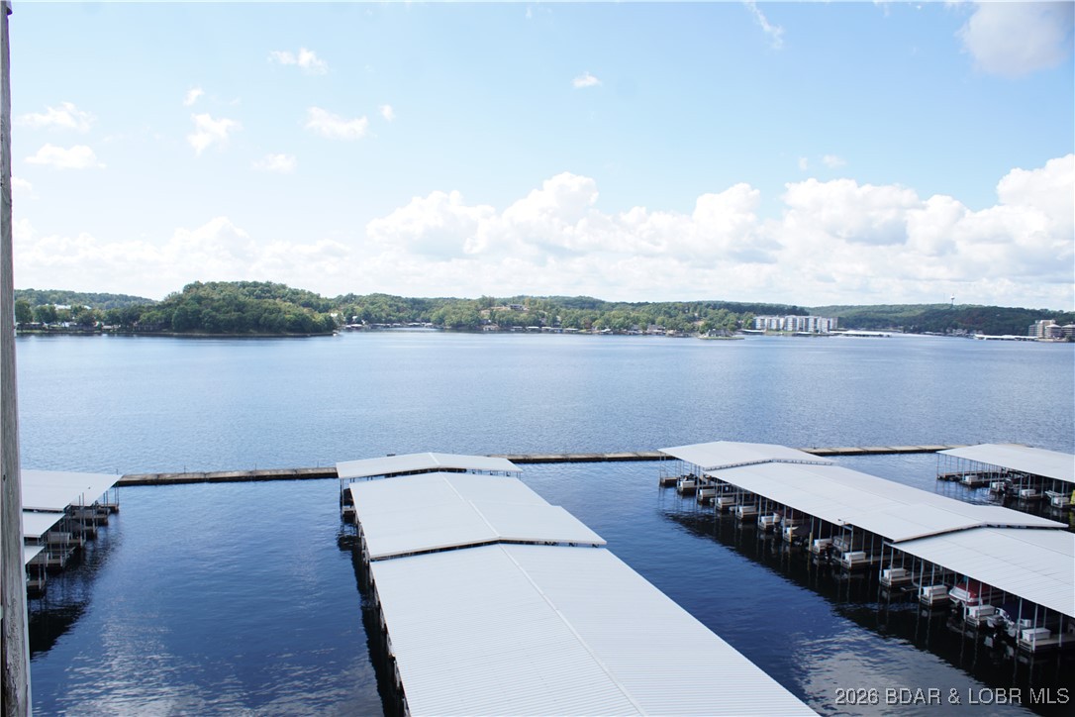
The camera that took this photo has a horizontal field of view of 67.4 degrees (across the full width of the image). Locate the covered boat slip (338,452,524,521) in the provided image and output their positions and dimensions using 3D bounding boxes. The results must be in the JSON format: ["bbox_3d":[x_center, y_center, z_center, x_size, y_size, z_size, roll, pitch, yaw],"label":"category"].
[{"bbox_3d":[-13.210,15.020,98.020,21.410,5.700,8.470,0,3,-16],"label":"covered boat slip"}]

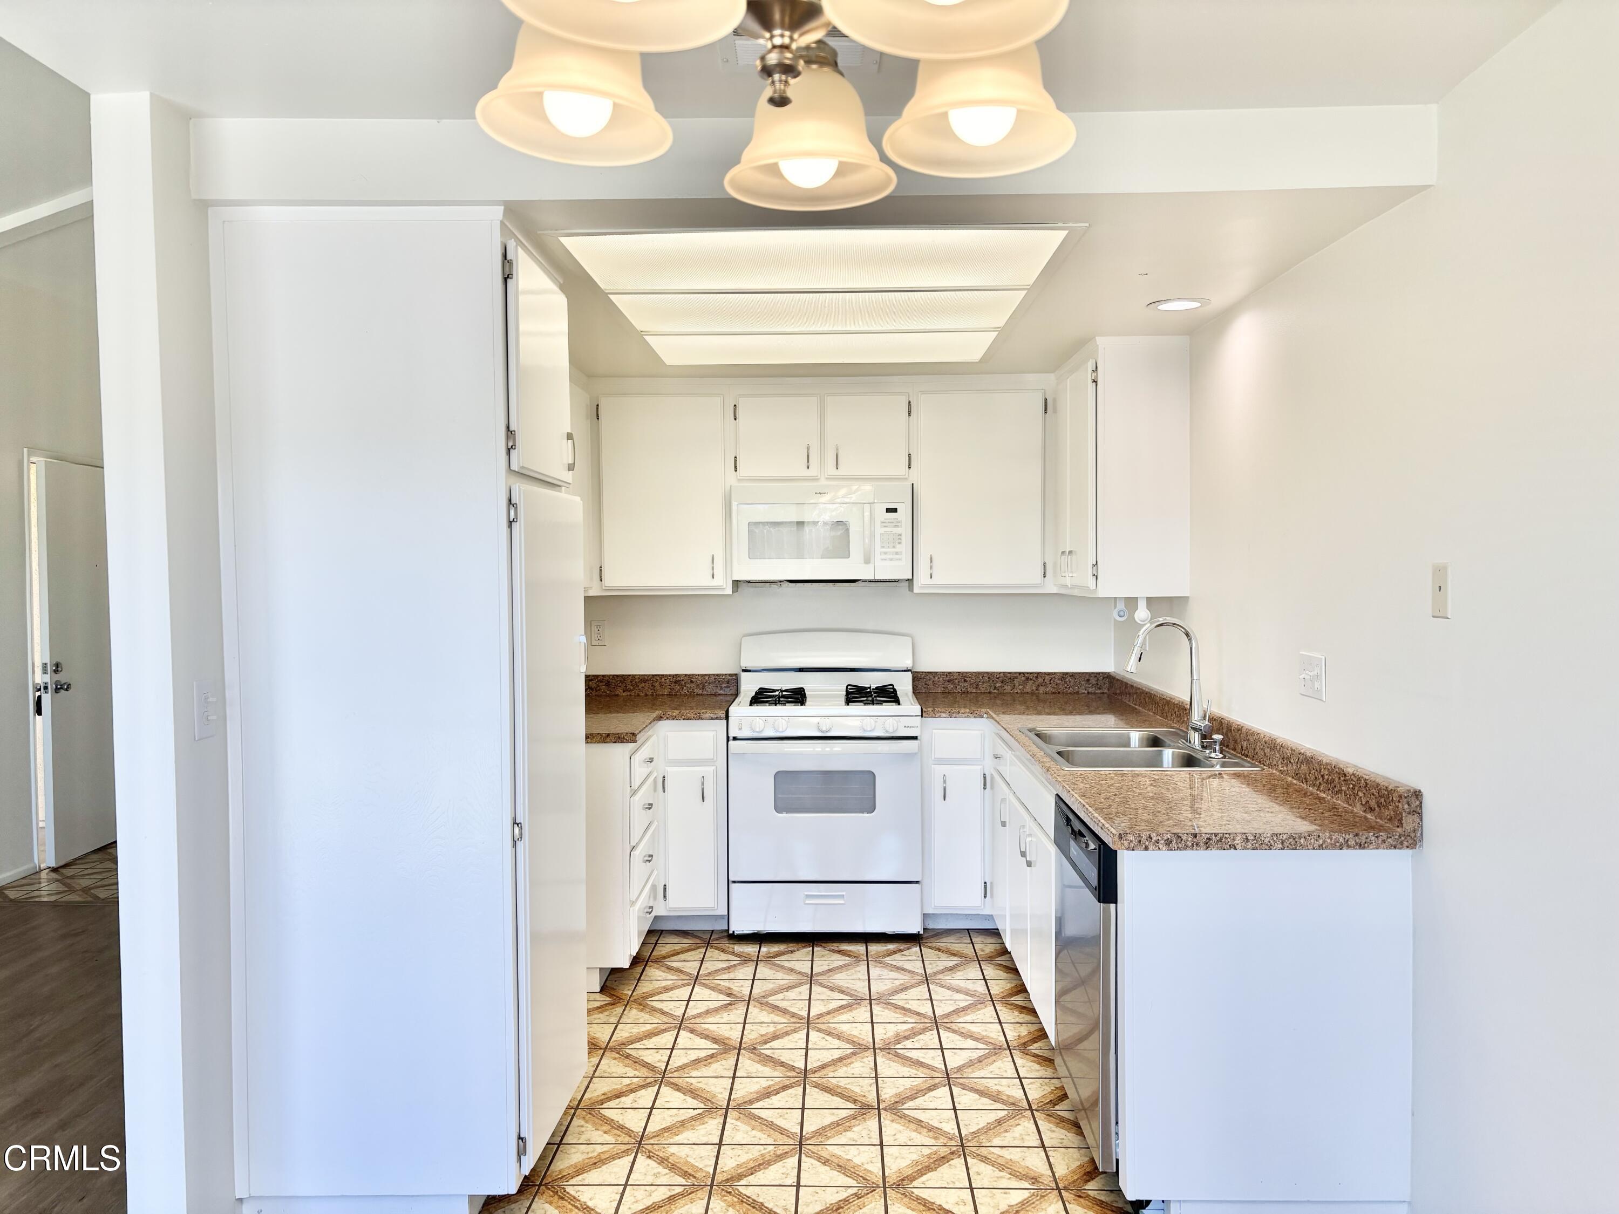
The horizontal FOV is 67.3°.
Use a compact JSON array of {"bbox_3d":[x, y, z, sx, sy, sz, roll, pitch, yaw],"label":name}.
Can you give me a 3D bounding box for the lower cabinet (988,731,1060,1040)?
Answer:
[{"bbox_3d":[1.026,0.899,4.141,0.619,0.867,1.418,0,2,1],"label":"lower cabinet"}]

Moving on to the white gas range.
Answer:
[{"bbox_3d":[0.068,0.719,5.096,0.760,1.197,0.709,0,2,1],"label":"white gas range"}]

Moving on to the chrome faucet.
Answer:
[{"bbox_3d":[1.123,0.239,3.796,0.257,0.409,0.198,0,2,1],"label":"chrome faucet"}]

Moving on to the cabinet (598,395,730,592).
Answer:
[{"bbox_3d":[-0.609,-0.484,5.267,0.570,0.850,0.330,0,2,1],"label":"cabinet"}]

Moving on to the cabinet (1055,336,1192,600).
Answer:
[{"bbox_3d":[1.165,-0.500,4.670,0.340,0.906,0.880,0,2,1],"label":"cabinet"}]

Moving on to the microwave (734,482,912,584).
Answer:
[{"bbox_3d":[0.057,-0.316,5.235,0.757,0.416,0.375,0,2,1],"label":"microwave"}]

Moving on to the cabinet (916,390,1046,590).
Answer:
[{"bbox_3d":[0.724,-0.491,5.236,0.562,0.855,0.330,0,2,1],"label":"cabinet"}]

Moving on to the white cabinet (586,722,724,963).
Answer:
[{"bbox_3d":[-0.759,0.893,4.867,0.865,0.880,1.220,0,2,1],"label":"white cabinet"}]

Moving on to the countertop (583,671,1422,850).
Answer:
[{"bbox_3d":[0.064,0.414,4.039,2.558,0.129,2.821,0,2,1],"label":"countertop"}]

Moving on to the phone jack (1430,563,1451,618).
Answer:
[{"bbox_3d":[1.284,-0.033,2.474,0.010,0.115,0.072,0,2,1],"label":"phone jack"}]

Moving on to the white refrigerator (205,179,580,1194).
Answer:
[{"bbox_3d":[-0.947,0.236,2.947,0.655,2.222,0.570,0,2,1],"label":"white refrigerator"}]

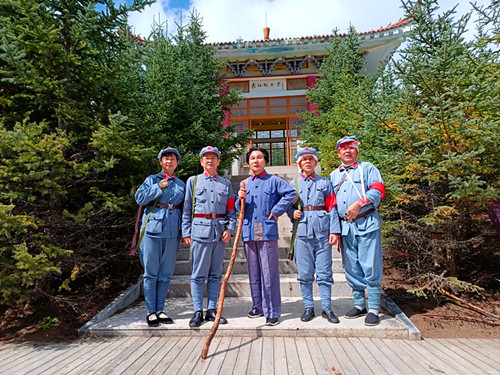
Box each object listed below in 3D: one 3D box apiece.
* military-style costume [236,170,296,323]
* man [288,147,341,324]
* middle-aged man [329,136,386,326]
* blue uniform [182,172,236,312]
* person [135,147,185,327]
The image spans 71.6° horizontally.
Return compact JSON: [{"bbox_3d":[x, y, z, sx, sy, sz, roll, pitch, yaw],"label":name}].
[{"bbox_3d":[0.169,0.535,3.429,0.591,1.414,0.420,-4,-9,18],"label":"military-style costume"},{"bbox_3d":[0.638,0.425,3.458,0.500,1.694,0.350,-3,-9,16],"label":"man"},{"bbox_3d":[1.062,0.366,3.457,0.550,1.797,0.380,-5,-9,28],"label":"middle-aged man"},{"bbox_3d":[-0.396,0.518,3.391,0.520,1.353,0.300,1,-9,-14],"label":"blue uniform"},{"bbox_3d":[-0.891,0.438,3.451,0.500,1.720,0.360,3,-9,-26],"label":"person"}]

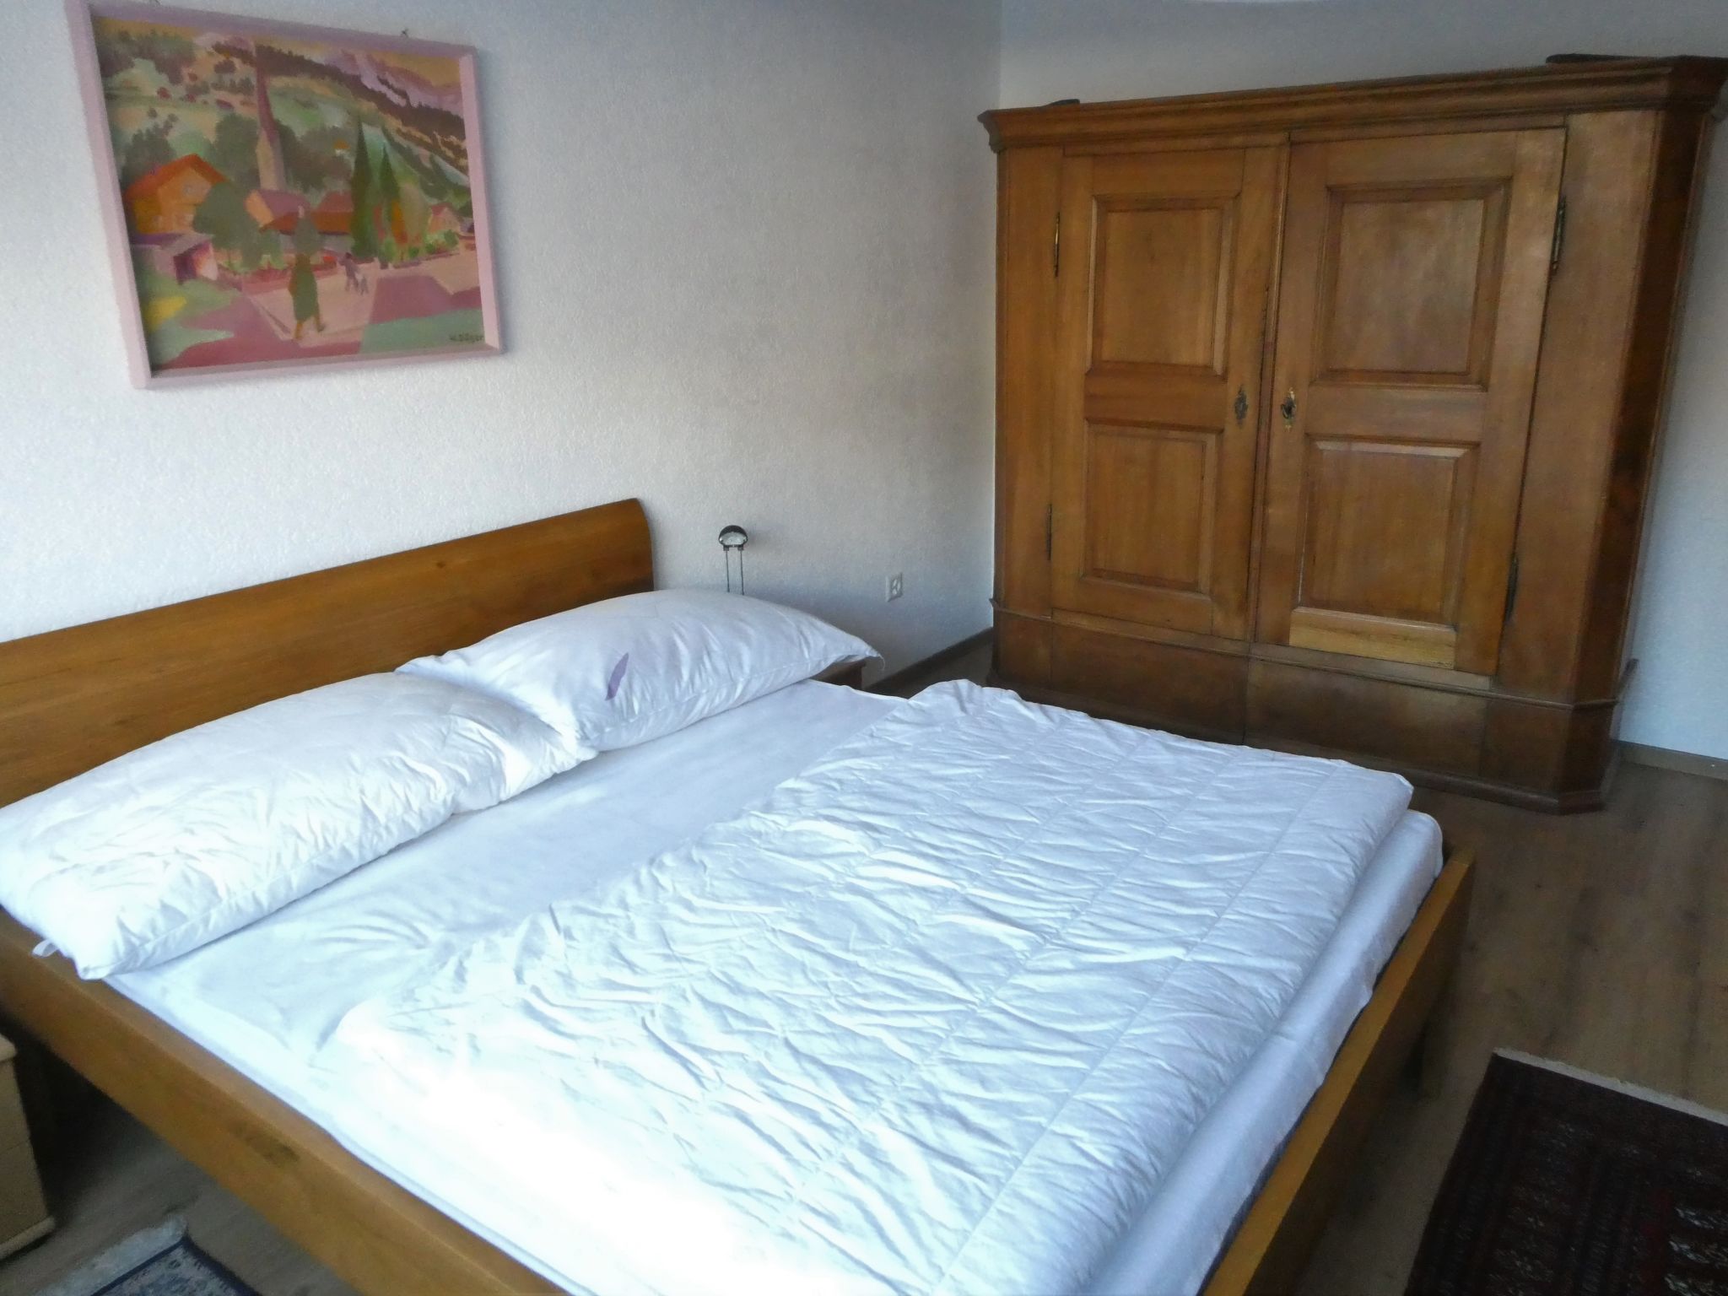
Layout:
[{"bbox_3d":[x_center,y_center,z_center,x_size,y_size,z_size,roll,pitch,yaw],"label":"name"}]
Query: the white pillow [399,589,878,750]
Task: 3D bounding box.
[{"bbox_3d":[-0.526,0.004,2.896,0.580,0.180,0.940,21,28,36],"label":"white pillow"}]

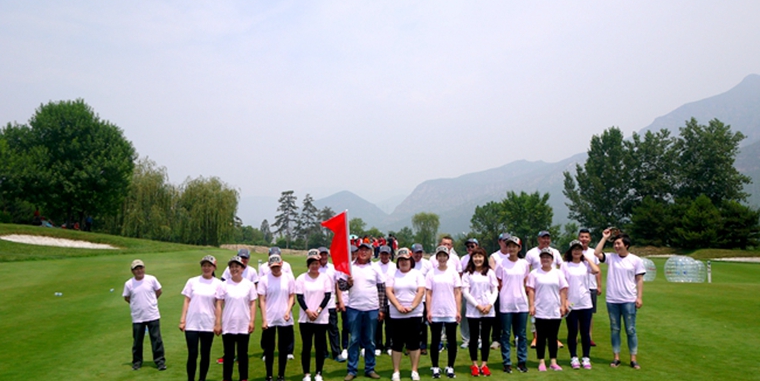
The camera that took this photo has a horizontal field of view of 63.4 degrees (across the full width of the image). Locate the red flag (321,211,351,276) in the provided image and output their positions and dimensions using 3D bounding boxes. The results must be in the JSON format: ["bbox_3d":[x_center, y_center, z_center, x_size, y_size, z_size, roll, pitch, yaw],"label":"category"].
[{"bbox_3d":[-0.558,0.659,7.800,0.370,0.830,0.220,-2,-5,-6],"label":"red flag"}]

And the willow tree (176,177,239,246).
[{"bbox_3d":[-21.033,2.561,75.000,7.500,8.200,7.300,1,-5,-16],"label":"willow tree"}]

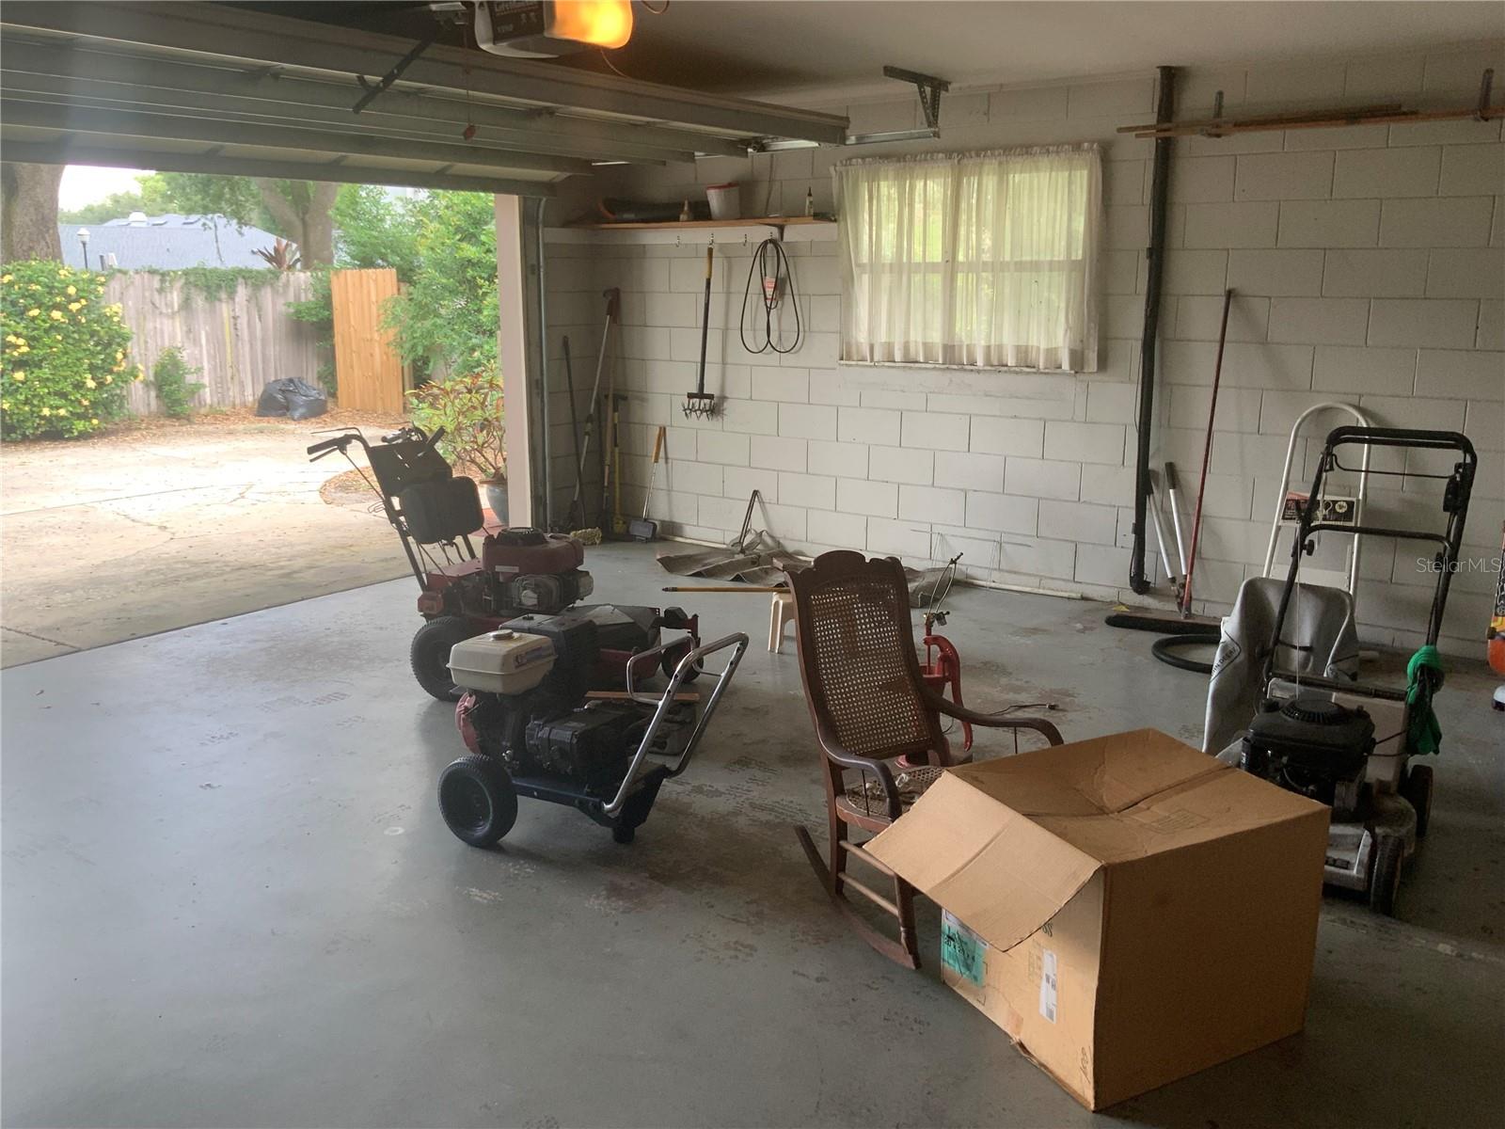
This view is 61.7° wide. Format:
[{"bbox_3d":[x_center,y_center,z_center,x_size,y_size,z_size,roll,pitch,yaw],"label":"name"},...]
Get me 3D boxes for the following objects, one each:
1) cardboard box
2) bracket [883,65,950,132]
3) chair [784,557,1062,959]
[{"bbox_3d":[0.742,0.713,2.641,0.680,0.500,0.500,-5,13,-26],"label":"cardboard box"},{"bbox_3d":[0.783,-2.186,5.976,0.060,0.240,0.650,9,15,35],"label":"bracket"},{"bbox_3d":[0.380,0.425,3.034,0.540,0.870,0.640,-7,14,-32],"label":"chair"}]

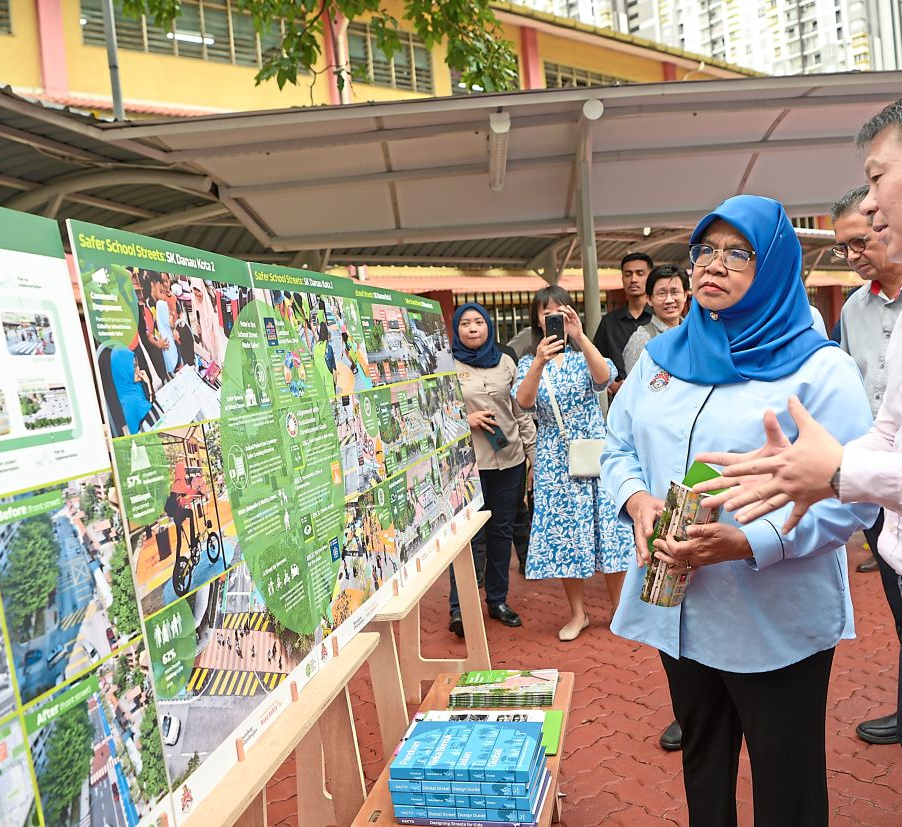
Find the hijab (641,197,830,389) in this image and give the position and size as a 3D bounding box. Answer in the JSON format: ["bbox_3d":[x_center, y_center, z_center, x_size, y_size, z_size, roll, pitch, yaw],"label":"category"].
[{"bbox_3d":[0.610,-0.266,1.760,0.320,0.410,0.370,-8,5,-43],"label":"hijab"}]

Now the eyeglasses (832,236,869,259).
[{"bbox_3d":[1.113,-0.462,2.228,0.140,0.048,0.140,-23,12,-26],"label":"eyeglasses"}]

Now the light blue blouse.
[{"bbox_3d":[0.627,0.199,1.790,0.400,0.700,0.580,-8,5,-40],"label":"light blue blouse"}]

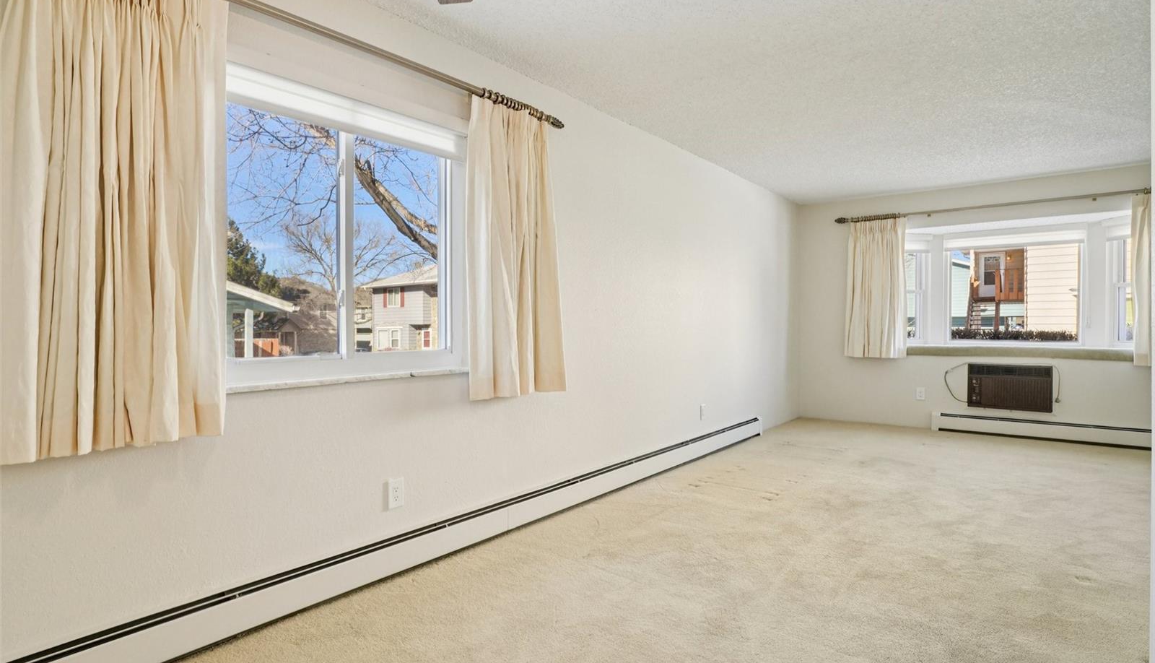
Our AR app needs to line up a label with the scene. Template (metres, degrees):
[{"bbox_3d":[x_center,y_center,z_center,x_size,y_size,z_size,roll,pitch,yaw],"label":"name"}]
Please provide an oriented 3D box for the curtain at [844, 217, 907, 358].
[{"bbox_3d":[3.060,-0.438,5.264,0.541,1.411,0.118,1,1,34],"label":"curtain"}]

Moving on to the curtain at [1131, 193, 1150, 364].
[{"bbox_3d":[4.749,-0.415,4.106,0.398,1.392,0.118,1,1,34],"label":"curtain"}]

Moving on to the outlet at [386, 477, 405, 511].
[{"bbox_3d":[-0.788,0.711,2.247,0.012,0.126,0.075,1,1,43],"label":"outlet"}]

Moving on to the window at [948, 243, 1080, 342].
[{"bbox_3d":[4.319,-0.383,5.123,1.026,1.029,0.069,1,1,34],"label":"window"}]

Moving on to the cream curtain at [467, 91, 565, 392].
[{"bbox_3d":[-0.291,-0.387,2.638,0.108,1.431,0.580,1,1,43],"label":"cream curtain"}]

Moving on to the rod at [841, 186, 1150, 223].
[{"bbox_3d":[3.846,-1.153,4.714,2.668,0.064,0.069,1,1,34],"label":"rod"}]

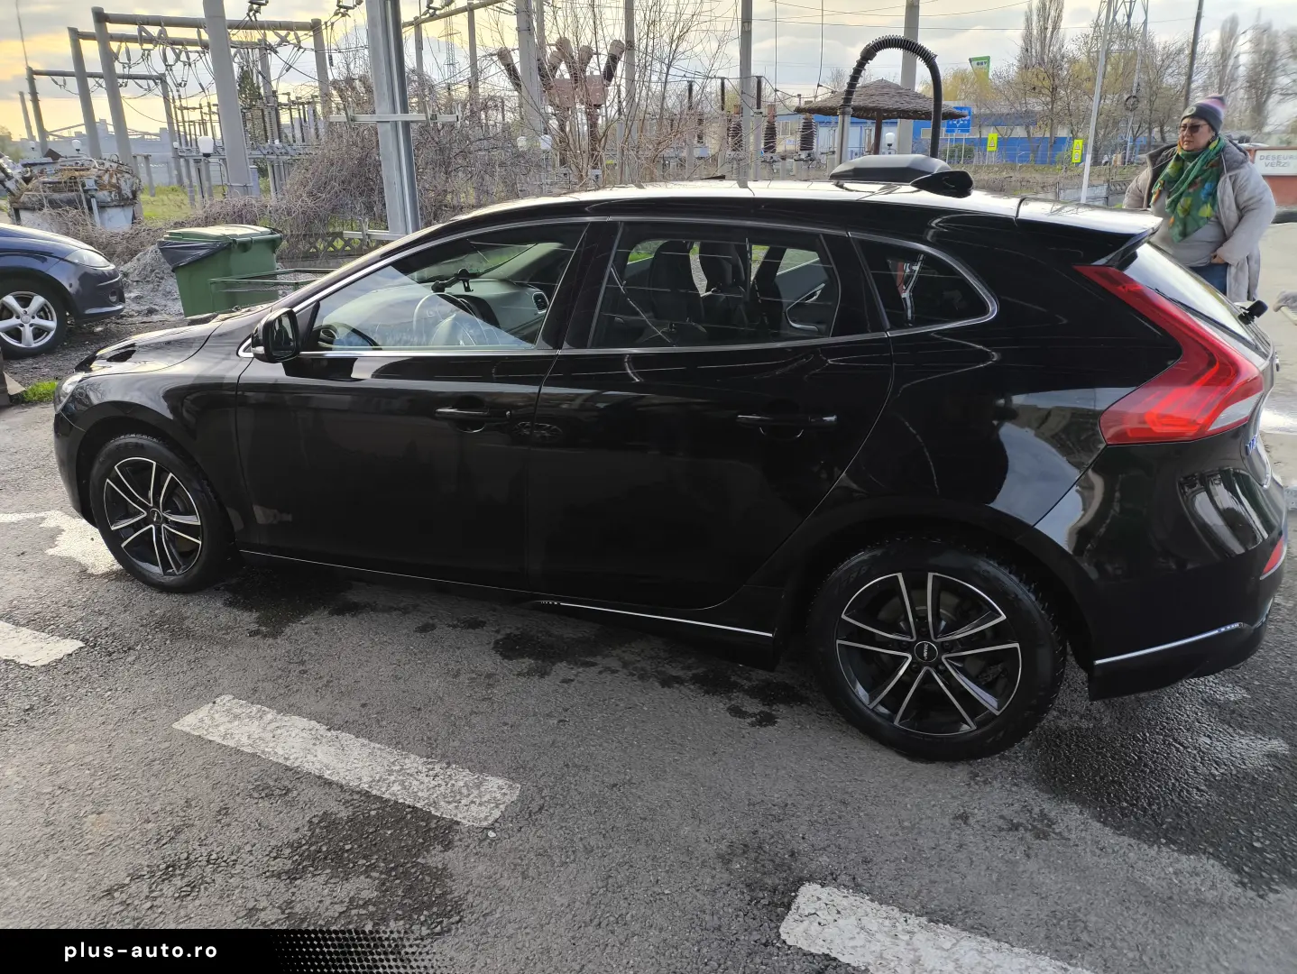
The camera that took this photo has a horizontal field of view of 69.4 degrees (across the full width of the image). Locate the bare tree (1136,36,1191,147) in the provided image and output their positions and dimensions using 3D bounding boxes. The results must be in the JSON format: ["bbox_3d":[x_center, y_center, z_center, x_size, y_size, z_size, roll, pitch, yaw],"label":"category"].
[{"bbox_3d":[27.454,-19.659,50.468,3.400,8.200,3.400,-1,18,0],"label":"bare tree"}]

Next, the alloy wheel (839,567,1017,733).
[{"bbox_3d":[0.700,0.394,2.334,0.445,0.445,0.180,7,20,23],"label":"alloy wheel"}]

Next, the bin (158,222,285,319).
[{"bbox_3d":[-3.579,-1.664,7.998,0.770,1.080,0.600,7,20,23],"label":"bin"}]

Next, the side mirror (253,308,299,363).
[{"bbox_3d":[-1.097,-0.444,2.755,0.100,0.155,0.185,7,20,23],"label":"side mirror"}]

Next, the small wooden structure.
[{"bbox_3d":[2.989,-3.927,12.286,2.200,2.620,2.200,-1,18,0],"label":"small wooden structure"}]

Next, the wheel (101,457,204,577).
[{"bbox_3d":[-1.727,0.091,3.356,0.445,0.445,0.180,6,19,19],"label":"wheel"}]

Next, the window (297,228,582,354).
[{"bbox_3d":[-0.614,-0.571,2.752,0.898,0.397,0.070,7,-2,23],"label":"window"}]

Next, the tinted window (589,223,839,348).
[{"bbox_3d":[0.170,-0.508,2.423,0.655,0.346,0.060,7,-2,23],"label":"tinted window"}]

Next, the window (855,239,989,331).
[{"bbox_3d":[0.646,-0.474,2.235,0.331,0.221,0.060,7,-2,23],"label":"window"}]

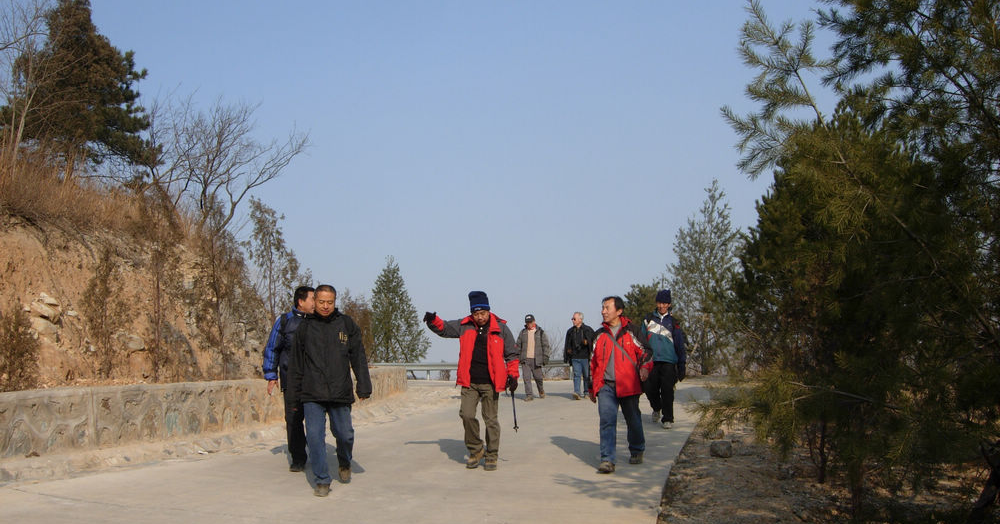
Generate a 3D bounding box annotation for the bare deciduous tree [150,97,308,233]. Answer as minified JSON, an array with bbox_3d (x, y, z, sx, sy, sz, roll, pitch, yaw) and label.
[{"bbox_3d":[-5.592,-1.974,21.500,3.270,2.850,2.600,0,-2,0],"label":"bare deciduous tree"}]

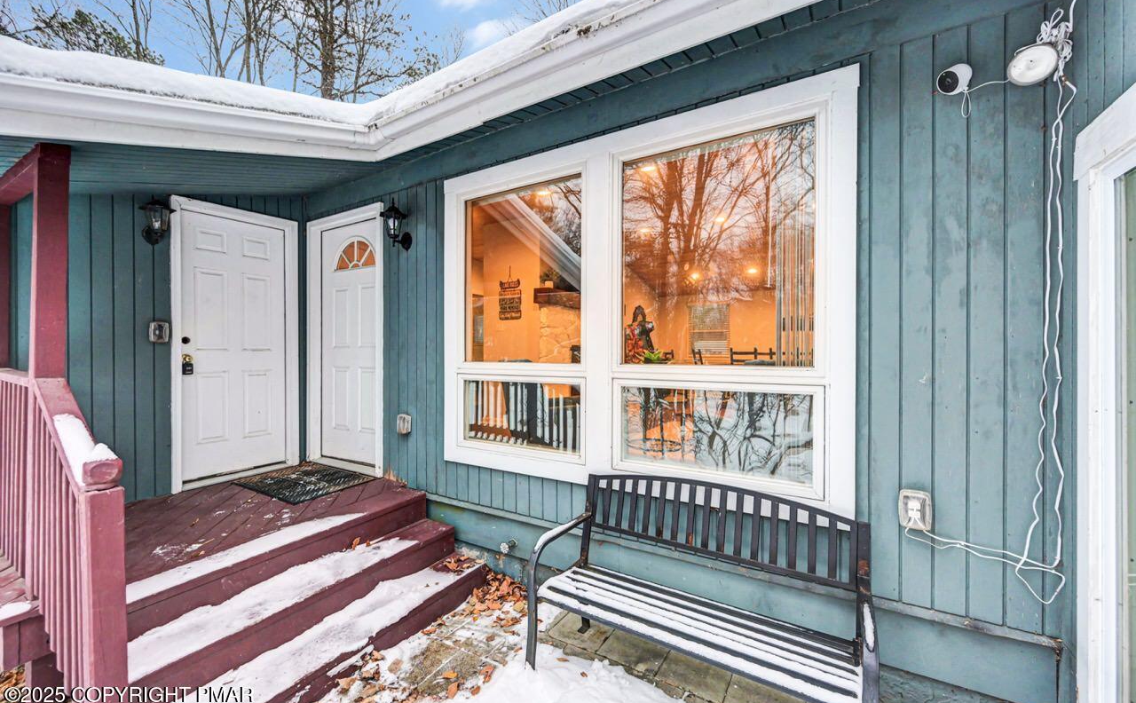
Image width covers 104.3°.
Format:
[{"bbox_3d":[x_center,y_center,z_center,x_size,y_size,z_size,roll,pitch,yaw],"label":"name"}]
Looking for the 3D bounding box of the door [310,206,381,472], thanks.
[{"bbox_3d":[-1.815,-0.069,3.646,1.025,2.083,0.090,0,0,31],"label":"door"}]

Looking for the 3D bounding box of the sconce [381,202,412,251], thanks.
[{"bbox_3d":[-1.228,-0.909,3.140,0.175,0.350,0.200,0,0,31],"label":"sconce"}]

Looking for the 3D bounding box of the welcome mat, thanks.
[{"bbox_3d":[-2.004,0.990,3.360,0.920,0.015,0.620,0,0,31],"label":"welcome mat"}]

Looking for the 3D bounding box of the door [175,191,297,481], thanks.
[{"bbox_3d":[-2.629,-0.054,3.531,0.090,2.108,0.858,0,0,31],"label":"door"}]

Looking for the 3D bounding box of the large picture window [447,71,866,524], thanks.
[{"bbox_3d":[0.184,-0.207,2.420,2.355,1.902,0.080,0,0,31],"label":"large picture window"}]

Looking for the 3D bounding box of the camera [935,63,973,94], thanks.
[{"bbox_3d":[1.389,-0.975,1.581,0.090,0.083,0.083,-35,2,-3],"label":"camera"}]

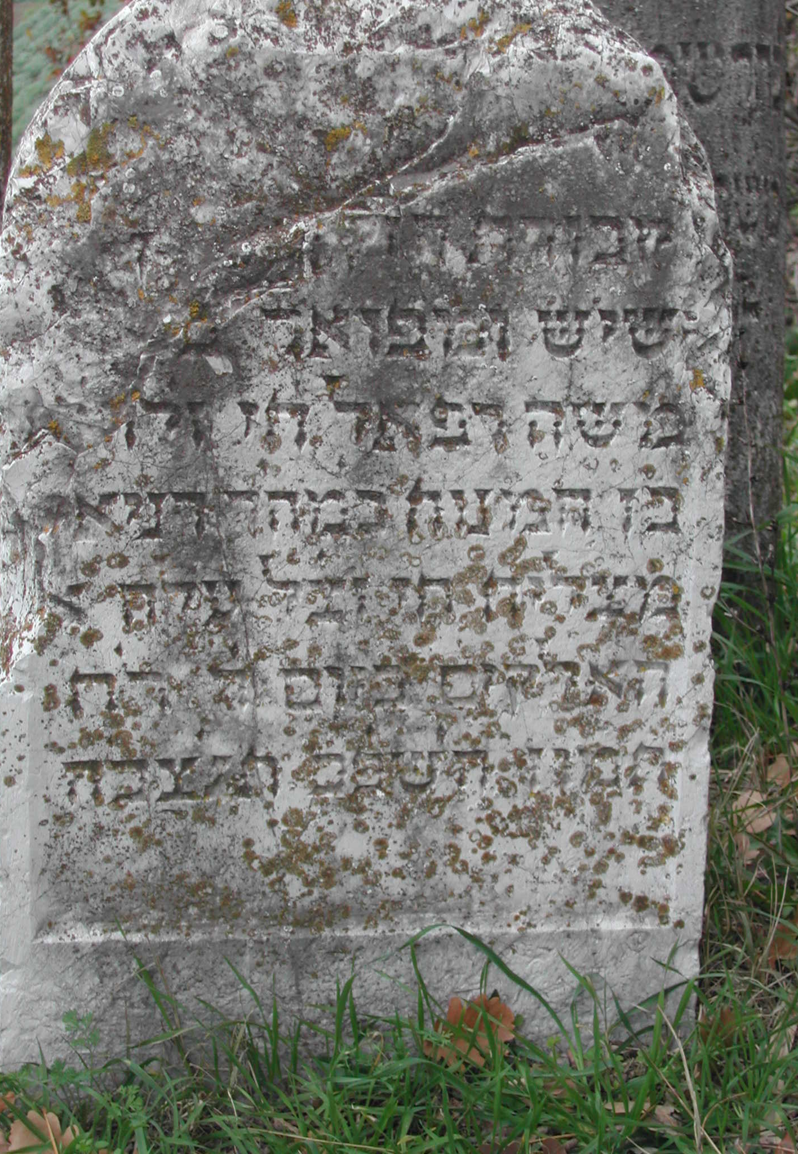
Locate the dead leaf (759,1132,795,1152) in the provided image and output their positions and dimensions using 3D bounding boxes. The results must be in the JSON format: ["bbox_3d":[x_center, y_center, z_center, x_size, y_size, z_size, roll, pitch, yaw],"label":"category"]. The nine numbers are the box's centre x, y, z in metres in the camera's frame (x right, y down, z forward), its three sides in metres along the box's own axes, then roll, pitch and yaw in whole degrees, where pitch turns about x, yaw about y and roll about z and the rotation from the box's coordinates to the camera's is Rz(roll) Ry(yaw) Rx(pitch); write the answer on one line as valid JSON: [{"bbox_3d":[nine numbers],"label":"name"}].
[{"bbox_3d":[0.319,0.477,1.886,0.030,0.008,0.025,0,11,0],"label":"dead leaf"}]

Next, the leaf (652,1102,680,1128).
[{"bbox_3d":[0.230,0.463,1.920,0.024,0.011,0.030,0,11,0],"label":"leaf"}]

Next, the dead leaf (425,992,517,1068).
[{"bbox_3d":[0.062,0.400,1.970,0.079,0.052,0.050,0,11,0],"label":"dead leaf"}]

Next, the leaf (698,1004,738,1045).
[{"bbox_3d":[0.291,0.408,2.040,0.036,0.028,0.030,0,11,0],"label":"leaf"}]

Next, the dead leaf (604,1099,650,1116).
[{"bbox_3d":[0.197,0.459,1.933,0.039,0.008,0.030,0,11,0],"label":"dead leaf"}]

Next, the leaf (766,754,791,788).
[{"bbox_3d":[0.428,0.219,2.517,0.027,0.034,0.025,0,11,0],"label":"leaf"}]

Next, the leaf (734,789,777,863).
[{"bbox_3d":[0.380,0.265,2.379,0.045,0.064,0.055,0,11,0],"label":"leaf"}]

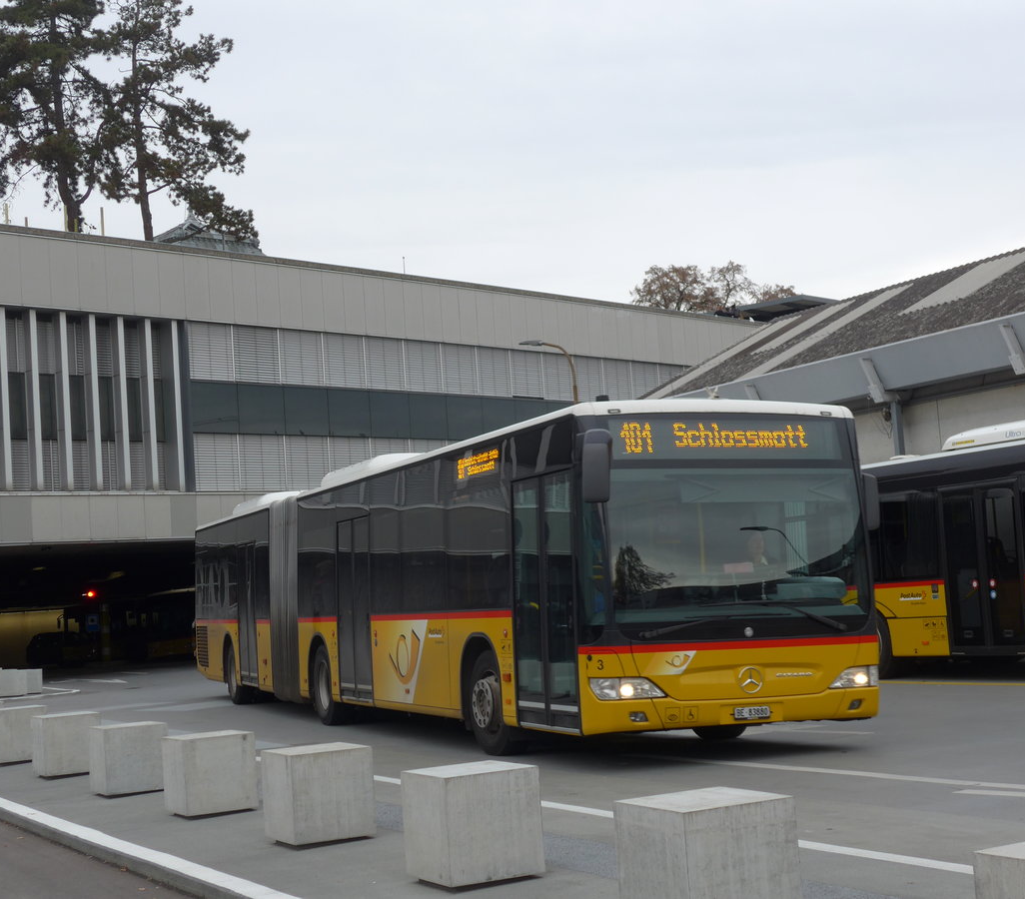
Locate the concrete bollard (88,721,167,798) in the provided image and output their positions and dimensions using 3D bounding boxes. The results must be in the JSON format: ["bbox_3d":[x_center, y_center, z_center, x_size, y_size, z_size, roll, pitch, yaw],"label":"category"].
[{"bbox_3d":[-3.011,2.428,14.140,0.496,0.512,0.477,-1,-5,-28],"label":"concrete bollard"}]

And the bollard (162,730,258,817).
[{"bbox_3d":[-2.054,2.200,12.227,0.496,0.512,0.477,-1,-5,-28],"label":"bollard"}]

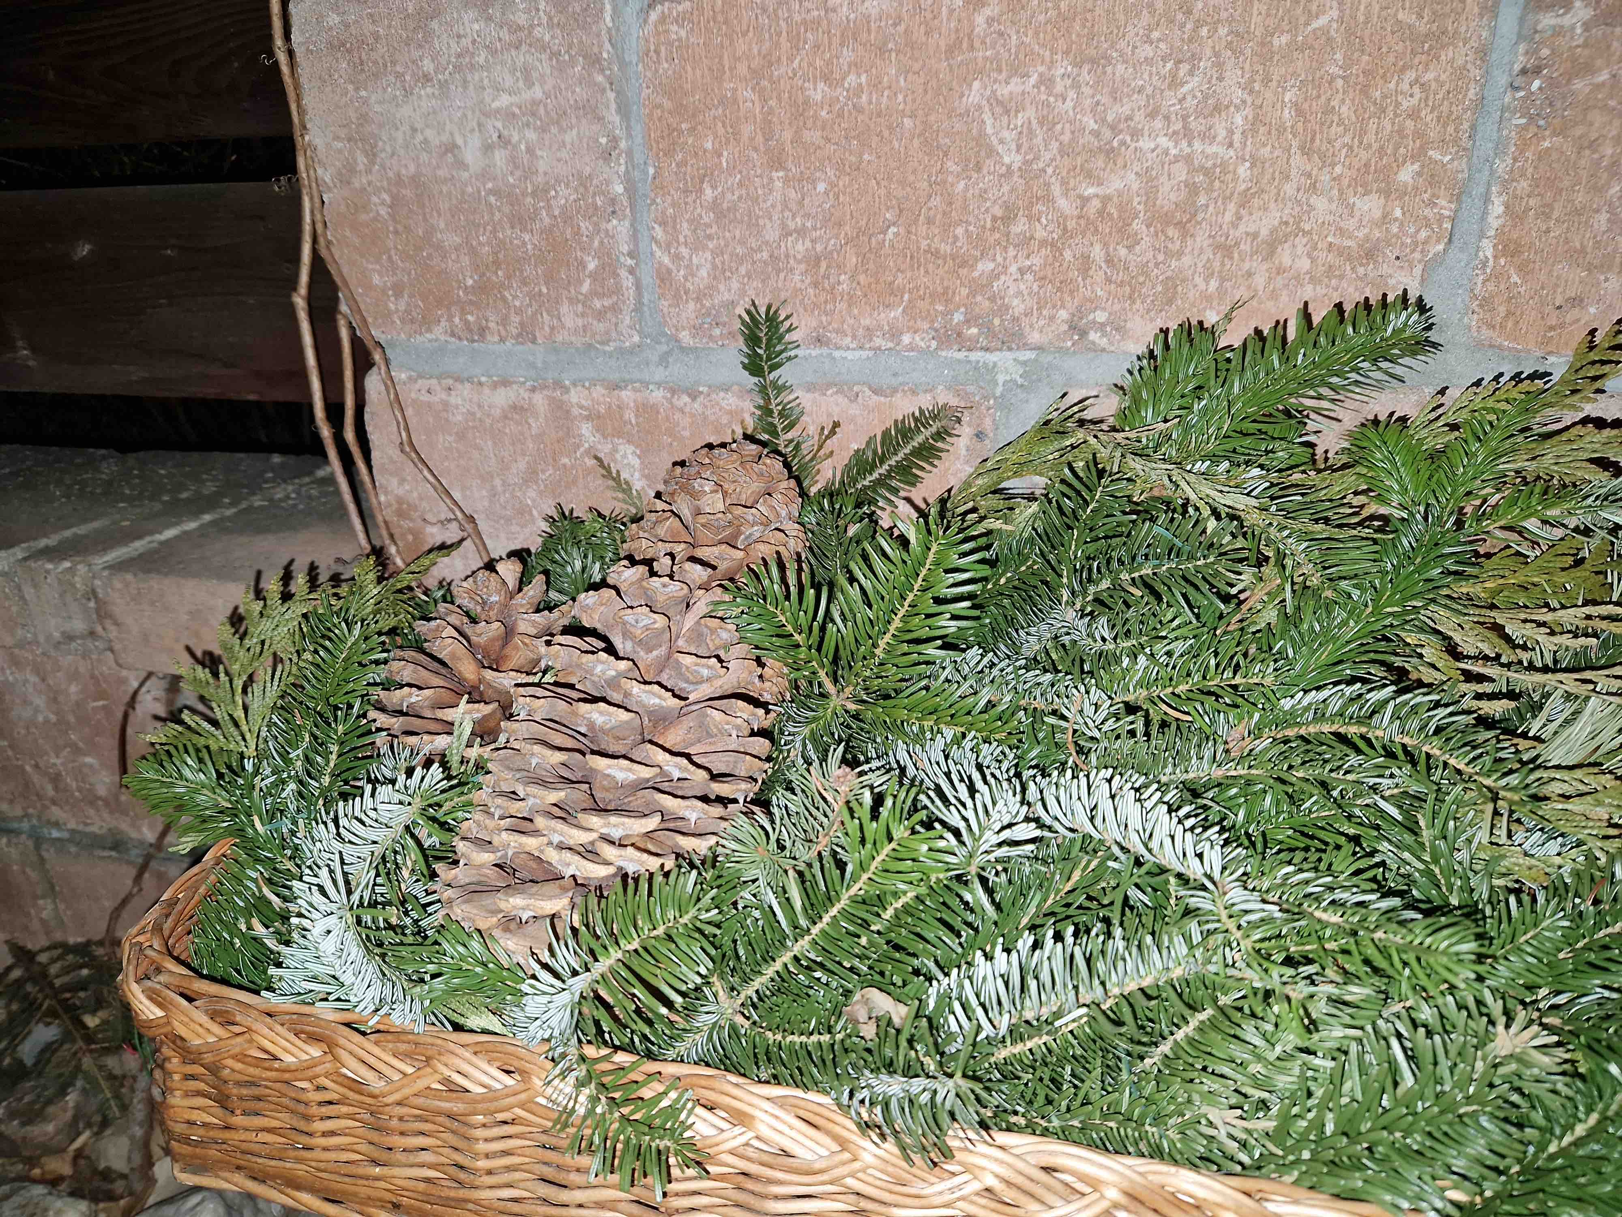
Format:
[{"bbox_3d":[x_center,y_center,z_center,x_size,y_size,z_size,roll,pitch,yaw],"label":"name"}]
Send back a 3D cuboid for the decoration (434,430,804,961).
[{"bbox_3d":[-0.060,0.023,0.367,0.083,0.171,0.083,24,-14,-7],"label":"decoration"}]

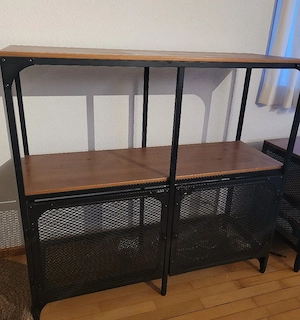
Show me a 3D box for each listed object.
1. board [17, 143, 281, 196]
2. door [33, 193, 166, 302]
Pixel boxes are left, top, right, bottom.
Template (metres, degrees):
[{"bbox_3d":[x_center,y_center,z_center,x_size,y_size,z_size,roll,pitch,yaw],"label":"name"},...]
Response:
[{"bbox_3d":[0.026,0.012,1.208,0.994,0.018,0.310,-5,23,-18],"label":"board"},{"bbox_3d":[-0.164,0.309,1.075,0.474,0.408,0.020,-5,23,-18],"label":"door"}]

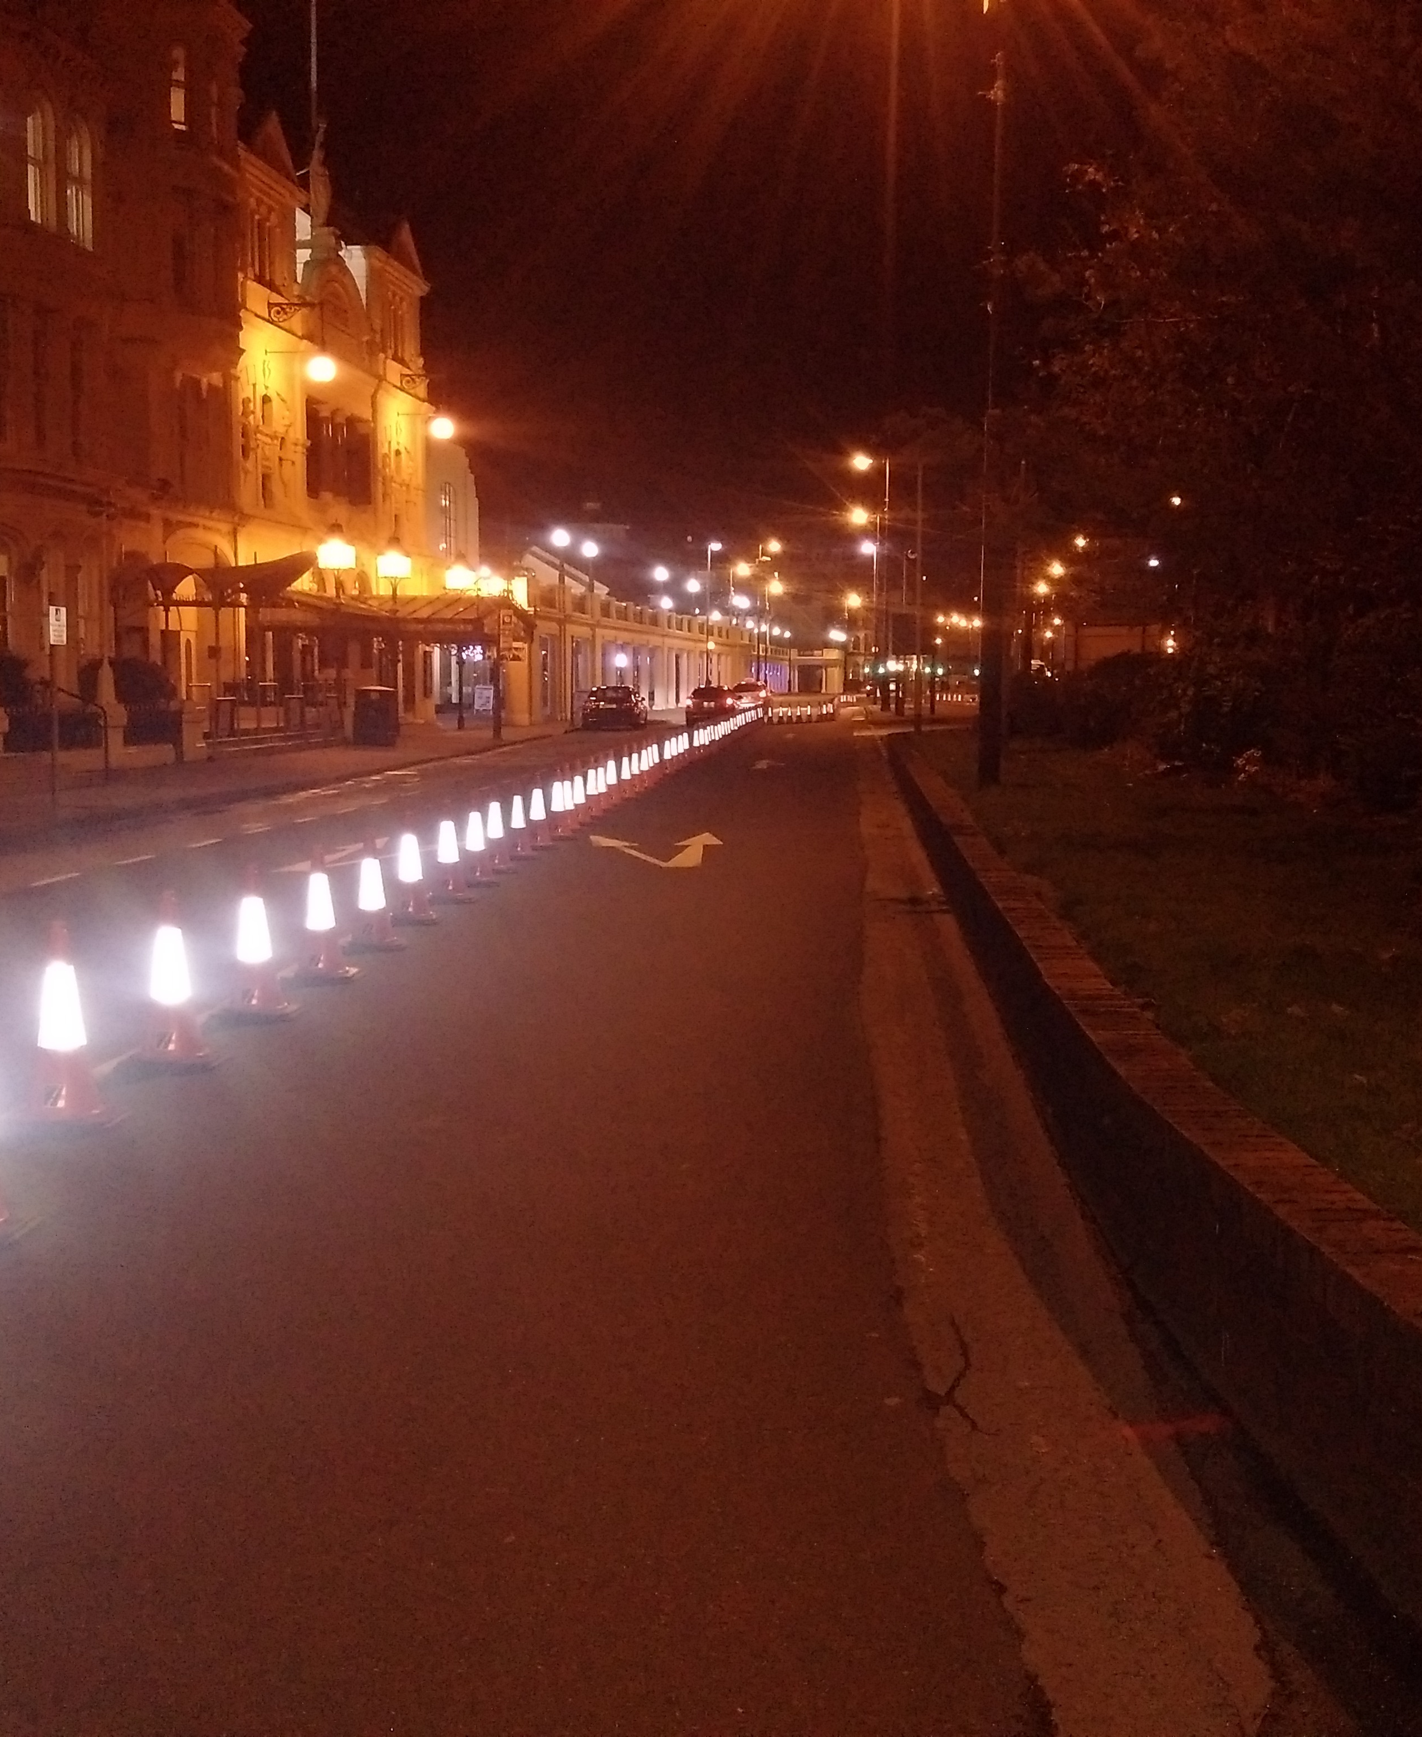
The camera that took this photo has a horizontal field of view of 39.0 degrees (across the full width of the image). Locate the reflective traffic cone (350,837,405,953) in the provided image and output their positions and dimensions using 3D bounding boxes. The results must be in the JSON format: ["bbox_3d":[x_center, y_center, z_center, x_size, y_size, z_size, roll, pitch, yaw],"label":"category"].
[{"bbox_3d":[-1.987,0.161,11.856,0.400,0.750,0.400,1,5,3],"label":"reflective traffic cone"}]

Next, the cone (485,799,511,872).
[{"bbox_3d":[-1.861,-0.345,17.311,0.400,0.750,0.400,1,5,3],"label":"cone"}]

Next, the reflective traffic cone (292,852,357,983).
[{"bbox_3d":[-2.121,0.247,10.913,0.400,0.750,0.400,1,5,3],"label":"reflective traffic cone"}]

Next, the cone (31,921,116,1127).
[{"bbox_3d":[-2.386,0.572,7.394,0.400,0.750,0.400,1,5,3],"label":"cone"}]

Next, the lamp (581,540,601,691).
[{"bbox_3d":[-4.437,-8.901,74.999,0.550,6.609,0.550,1,5,3],"label":"lamp"}]

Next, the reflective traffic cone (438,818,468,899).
[{"bbox_3d":[-1.955,-0.133,15.025,0.400,0.750,0.400,1,5,3],"label":"reflective traffic cone"}]

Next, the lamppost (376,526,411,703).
[{"bbox_3d":[-8.272,-6.203,52.516,0.760,5.286,0.760,1,5,3],"label":"lamppost"}]

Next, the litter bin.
[{"bbox_3d":[-7.214,-3.286,43.200,0.850,1.330,0.800,1,5,3],"label":"litter bin"}]

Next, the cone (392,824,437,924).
[{"bbox_3d":[-2.020,-0.004,13.493,0.400,0.750,0.400,1,5,3],"label":"cone"}]

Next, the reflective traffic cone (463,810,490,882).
[{"bbox_3d":[-1.884,-0.225,16.018,0.400,0.750,0.400,1,5,3],"label":"reflective traffic cone"}]

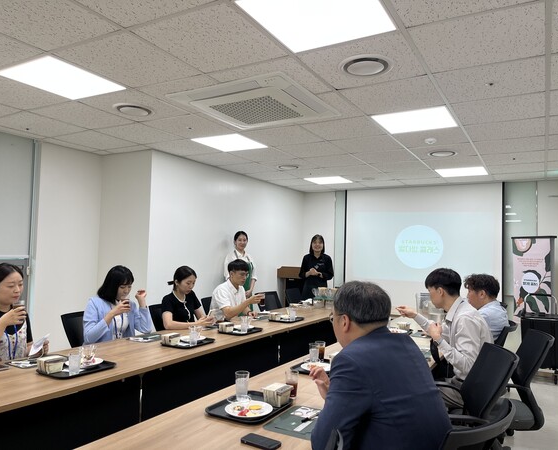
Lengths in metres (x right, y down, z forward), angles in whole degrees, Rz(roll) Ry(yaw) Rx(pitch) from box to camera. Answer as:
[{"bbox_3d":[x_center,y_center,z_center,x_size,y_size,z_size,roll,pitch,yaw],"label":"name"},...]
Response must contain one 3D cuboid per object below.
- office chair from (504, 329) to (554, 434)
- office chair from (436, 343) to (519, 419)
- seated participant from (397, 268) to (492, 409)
[{"bbox_3d":[1.560,1.210,3.210,0.630,0.920,0.600,1,-4,18],"label":"office chair"},{"bbox_3d":[0.845,1.085,2.323,0.620,0.910,0.610,1,-4,14],"label":"office chair"},{"bbox_3d":[0.886,0.891,2.477,0.680,1.300,0.520,0,-4,19],"label":"seated participant"}]

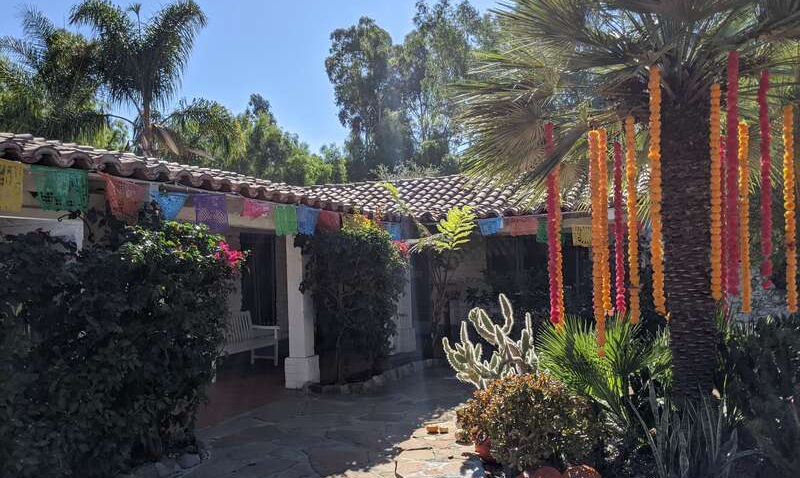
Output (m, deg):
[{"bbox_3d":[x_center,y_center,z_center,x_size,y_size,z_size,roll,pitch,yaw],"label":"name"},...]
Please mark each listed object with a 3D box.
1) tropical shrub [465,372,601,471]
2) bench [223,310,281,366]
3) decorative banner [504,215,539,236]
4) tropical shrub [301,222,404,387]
[{"bbox_3d":[0.792,1.036,3.864,0.770,0.540,0.680,-1,-3,0],"label":"tropical shrub"},{"bbox_3d":[-2.579,1.592,9.545,0.620,0.900,1.500,-3,-3,25],"label":"bench"},{"bbox_3d":[1.926,-0.213,9.850,0.480,0.310,0.030,-3,-3,25],"label":"decorative banner"},{"bbox_3d":[-0.665,0.843,8.608,1.420,2.200,1.200,-1,-3,0],"label":"tropical shrub"}]

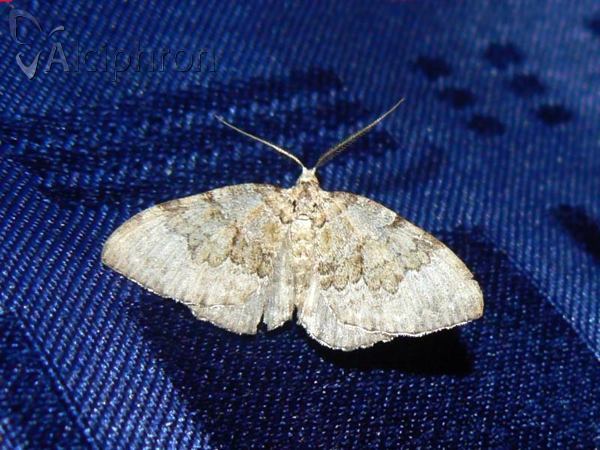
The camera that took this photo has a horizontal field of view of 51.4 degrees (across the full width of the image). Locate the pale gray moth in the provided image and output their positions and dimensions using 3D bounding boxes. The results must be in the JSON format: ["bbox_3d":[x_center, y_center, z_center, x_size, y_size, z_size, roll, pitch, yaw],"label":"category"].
[{"bbox_3d":[0.000,-0.001,0.046,0.026,0.005,0.021,6,62,0],"label":"pale gray moth"}]

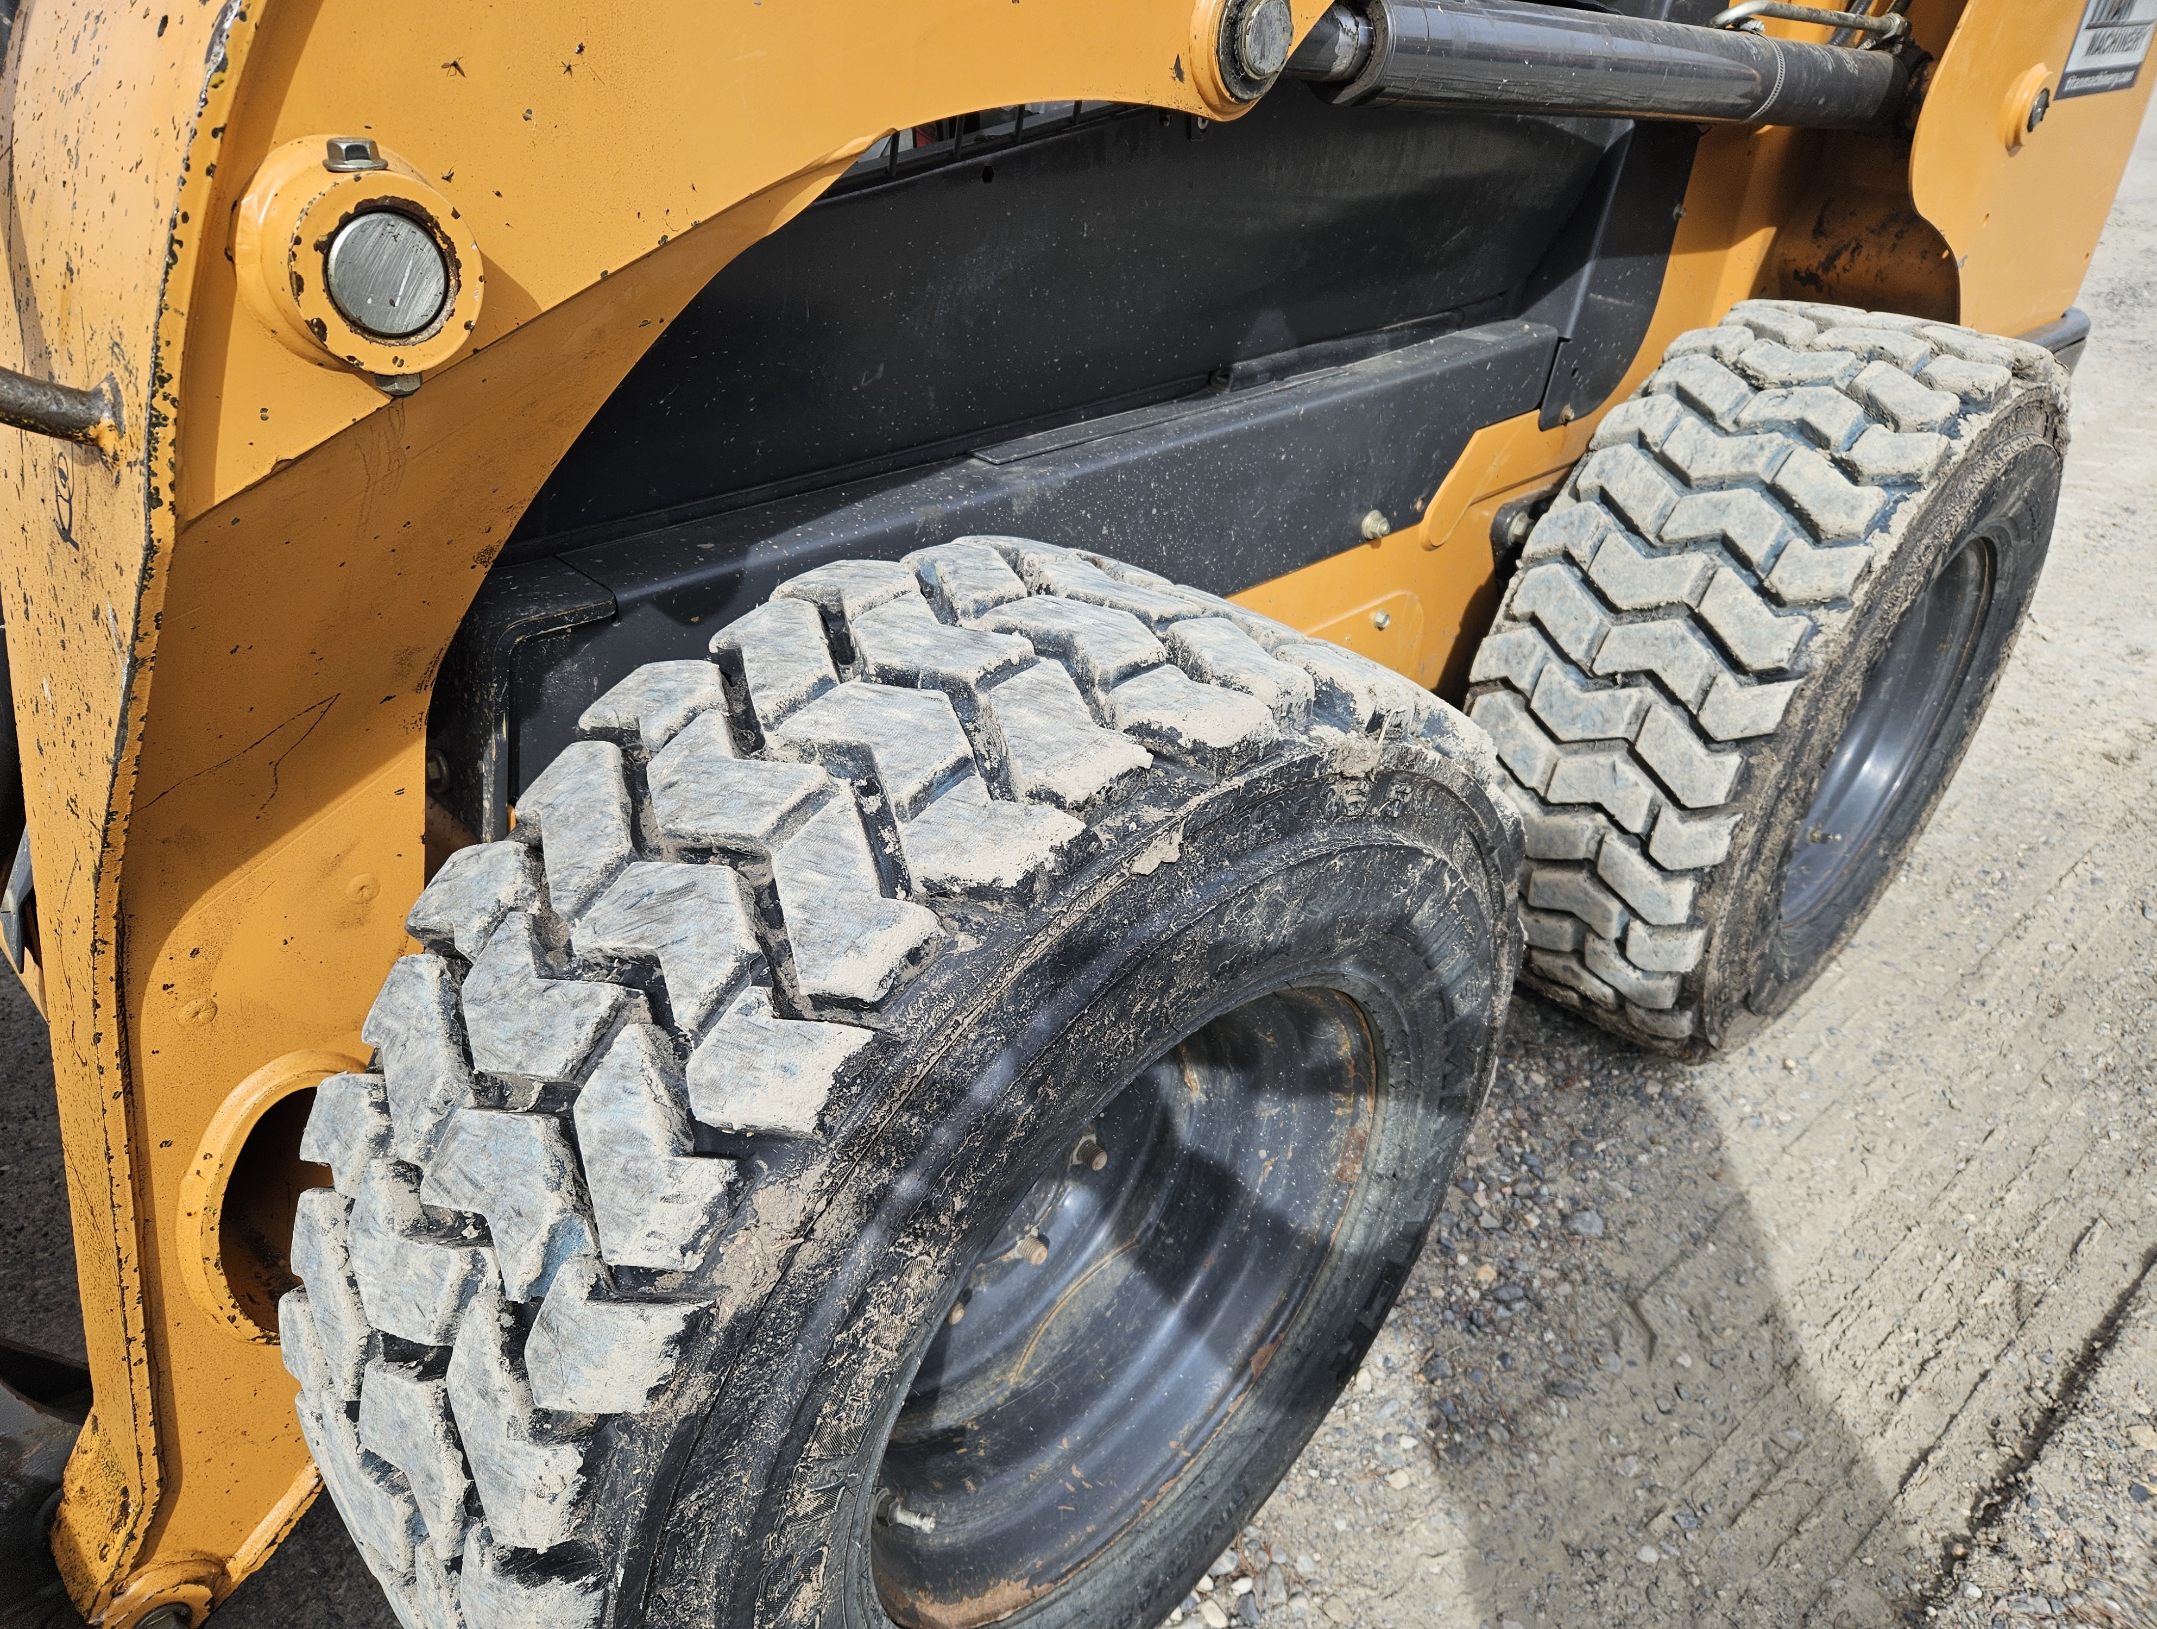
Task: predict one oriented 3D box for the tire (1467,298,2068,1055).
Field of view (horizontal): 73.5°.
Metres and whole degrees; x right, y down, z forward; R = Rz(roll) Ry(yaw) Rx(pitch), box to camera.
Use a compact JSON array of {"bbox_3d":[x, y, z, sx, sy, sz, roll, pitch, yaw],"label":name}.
[{"bbox_3d":[0.770,-0.140,1.641,0.832,0.828,0.312,-25,42,-37],"label":"tire"}]

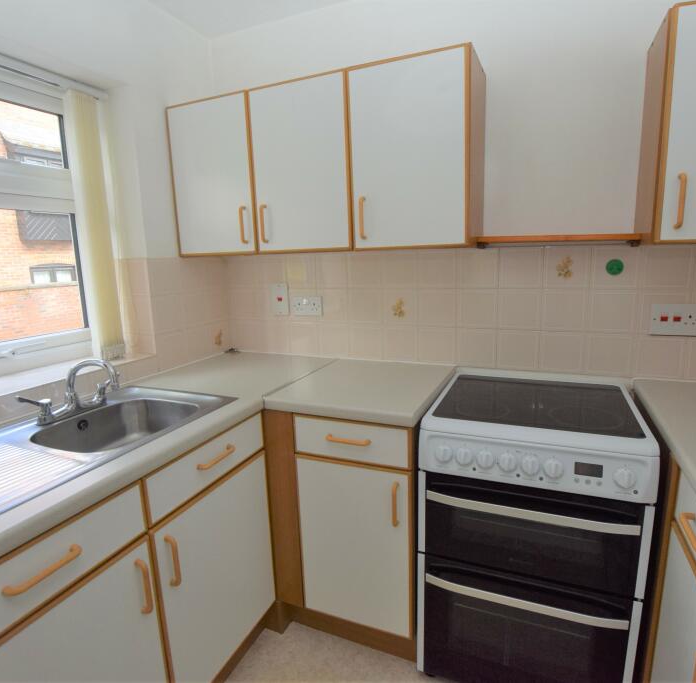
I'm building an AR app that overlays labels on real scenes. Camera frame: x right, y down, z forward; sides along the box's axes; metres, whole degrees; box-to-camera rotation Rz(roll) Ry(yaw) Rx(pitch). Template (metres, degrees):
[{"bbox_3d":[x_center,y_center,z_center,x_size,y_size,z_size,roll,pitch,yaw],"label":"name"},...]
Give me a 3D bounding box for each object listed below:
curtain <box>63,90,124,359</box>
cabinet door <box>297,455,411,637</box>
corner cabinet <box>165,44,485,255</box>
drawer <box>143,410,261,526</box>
[{"bbox_3d":[-0.979,-0.421,1.626,0.067,0.969,0.100,3,12,24],"label":"curtain"},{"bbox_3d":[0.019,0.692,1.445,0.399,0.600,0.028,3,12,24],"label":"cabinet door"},{"bbox_3d":[-0.123,-0.660,1.706,1.235,0.593,0.298,3,12,24],"label":"corner cabinet"},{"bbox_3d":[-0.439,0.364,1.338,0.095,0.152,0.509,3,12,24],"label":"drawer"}]

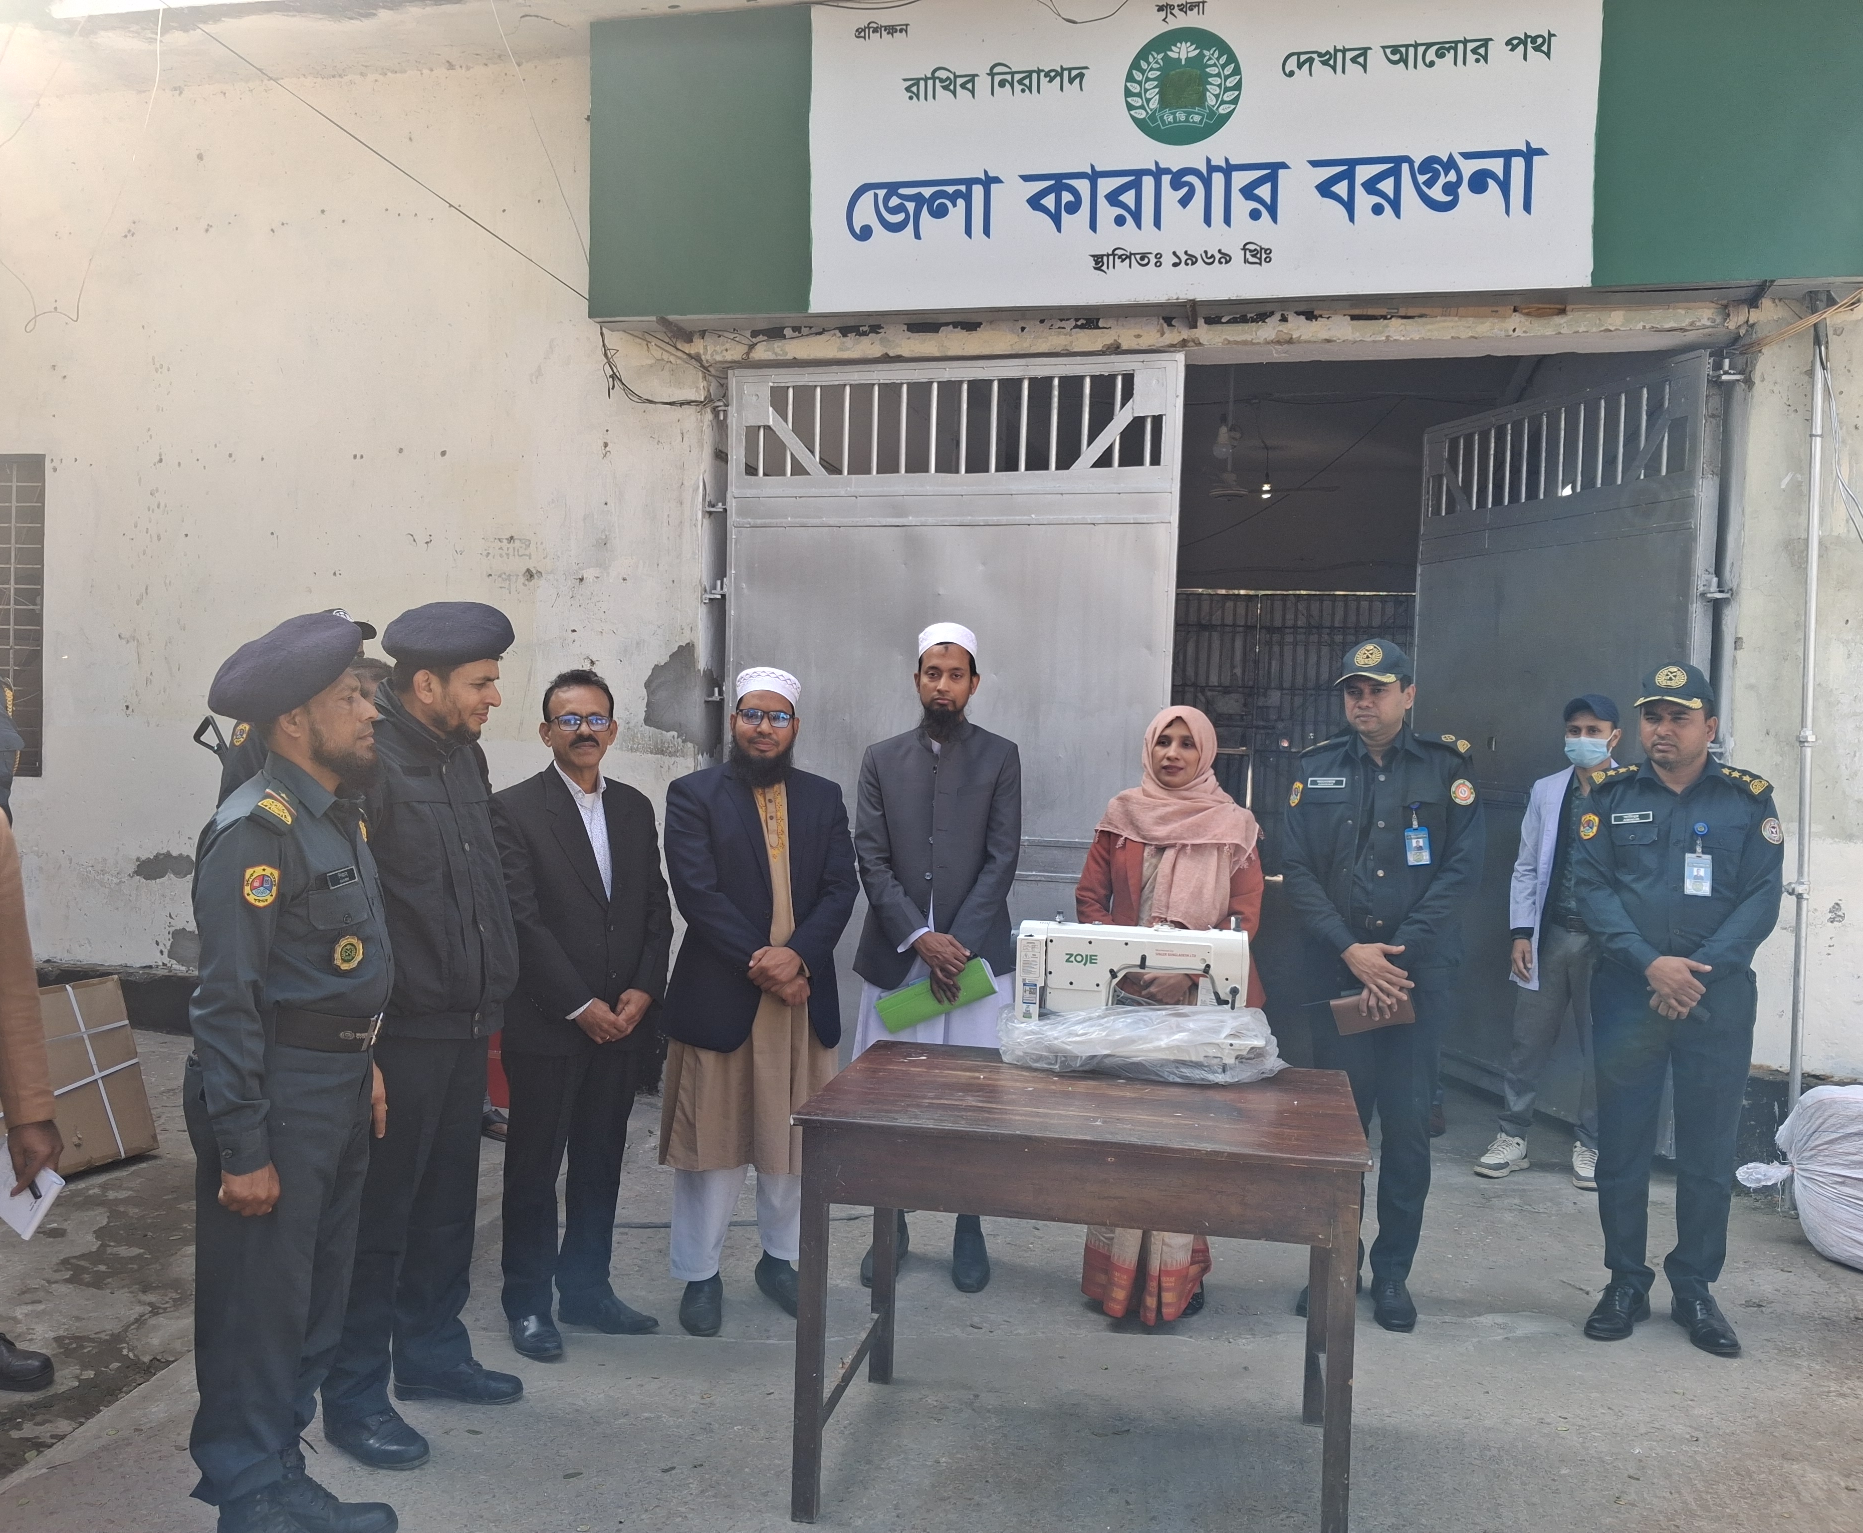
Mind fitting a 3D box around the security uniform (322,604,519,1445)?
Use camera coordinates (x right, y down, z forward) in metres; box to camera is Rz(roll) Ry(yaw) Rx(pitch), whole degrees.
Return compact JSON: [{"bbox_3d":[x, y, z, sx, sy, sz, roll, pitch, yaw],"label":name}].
[{"bbox_3d":[-1.090,0.520,3.429,0.370,1.740,0.480,2,1,26],"label":"security uniform"}]

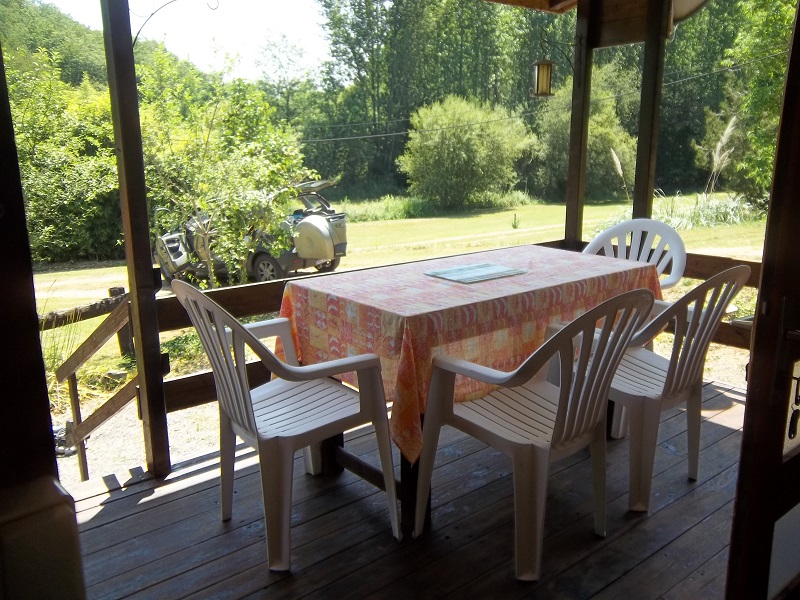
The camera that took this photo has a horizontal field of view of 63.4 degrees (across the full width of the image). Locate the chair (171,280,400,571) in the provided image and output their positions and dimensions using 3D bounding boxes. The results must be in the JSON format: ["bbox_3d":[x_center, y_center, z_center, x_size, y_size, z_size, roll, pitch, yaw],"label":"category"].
[{"bbox_3d":[-0.382,0.330,2.015,0.560,0.858,0.564,-10,16,-38],"label":"chair"}]

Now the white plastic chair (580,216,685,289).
[{"bbox_3d":[1.077,0.048,3.252,0.560,0.858,0.564,-11,17,-40],"label":"white plastic chair"}]

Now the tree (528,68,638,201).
[{"bbox_3d":[8.224,-7.462,29.000,4.600,6.200,4.600,4,13,15],"label":"tree"}]

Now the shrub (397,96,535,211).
[{"bbox_3d":[2.754,-6.109,26.800,5.400,4.800,5.200,1,13,6],"label":"shrub"}]

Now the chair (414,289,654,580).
[{"bbox_3d":[0.432,0.344,1.952,0.564,0.858,0.560,-10,17,-39],"label":"chair"}]

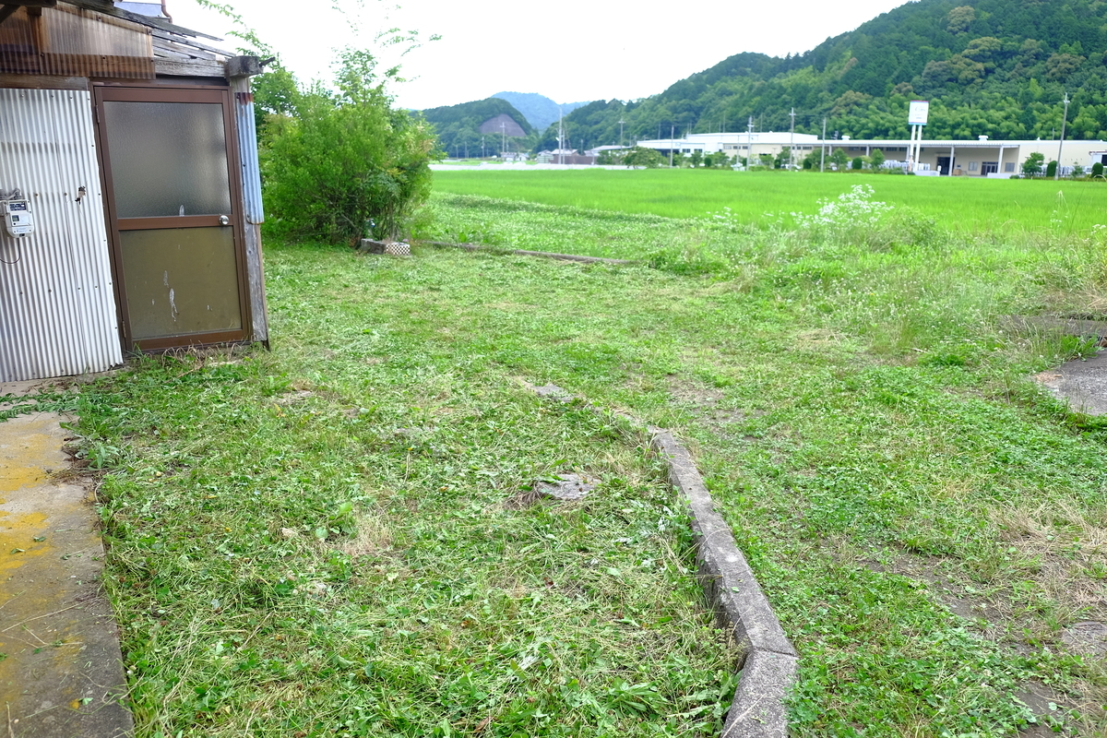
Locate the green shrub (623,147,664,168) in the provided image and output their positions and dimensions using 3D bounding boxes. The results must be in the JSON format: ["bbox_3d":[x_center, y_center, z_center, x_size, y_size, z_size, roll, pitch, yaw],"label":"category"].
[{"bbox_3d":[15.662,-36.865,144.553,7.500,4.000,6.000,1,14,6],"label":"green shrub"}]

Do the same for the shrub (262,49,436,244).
[{"bbox_3d":[-3.107,-3.271,12.405,2.650,2.810,2.600,-3,15,-13],"label":"shrub"}]

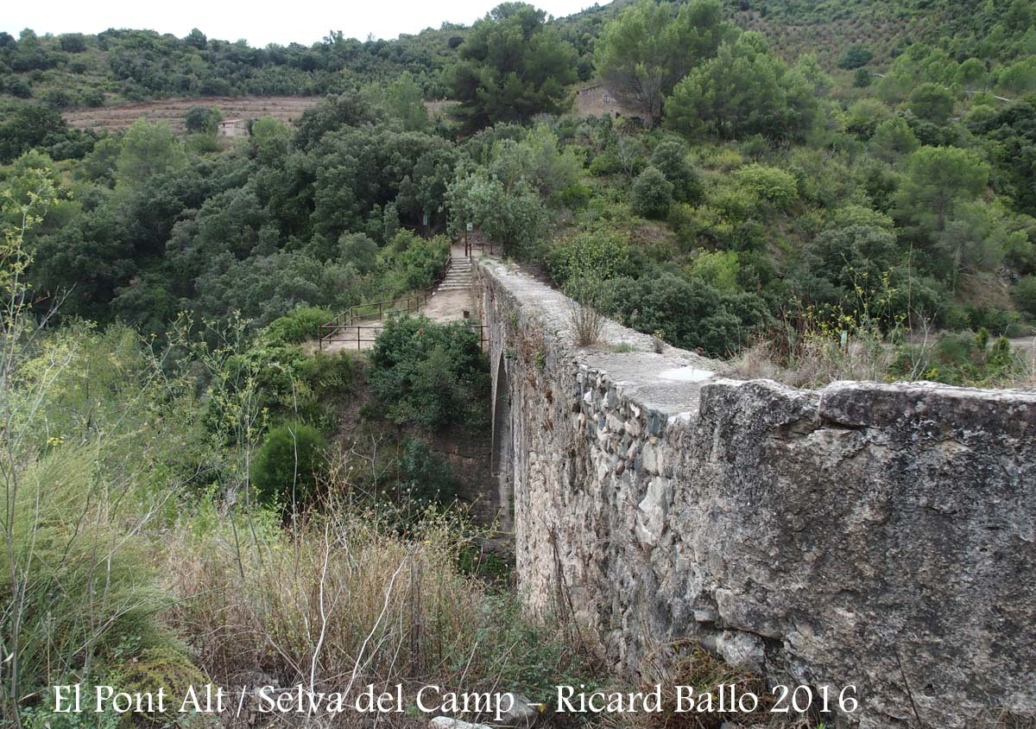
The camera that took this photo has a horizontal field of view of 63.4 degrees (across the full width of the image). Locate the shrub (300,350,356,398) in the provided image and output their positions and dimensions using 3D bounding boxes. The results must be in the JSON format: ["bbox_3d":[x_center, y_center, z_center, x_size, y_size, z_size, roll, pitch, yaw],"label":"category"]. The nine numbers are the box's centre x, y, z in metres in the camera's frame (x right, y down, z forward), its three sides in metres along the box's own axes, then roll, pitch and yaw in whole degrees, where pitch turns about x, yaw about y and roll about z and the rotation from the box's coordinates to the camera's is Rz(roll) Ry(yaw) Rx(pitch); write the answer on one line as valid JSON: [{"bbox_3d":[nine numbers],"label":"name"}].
[{"bbox_3d":[-7.951,0.379,35.000,2.380,1.980,1.900,0,8,0],"label":"shrub"}]

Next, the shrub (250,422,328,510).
[{"bbox_3d":[-8.175,3.632,30.000,2.780,3.090,2.640,0,8,0],"label":"shrub"}]

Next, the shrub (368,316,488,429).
[{"bbox_3d":[-3.661,0.333,34.000,4.830,4.460,3.870,0,8,0],"label":"shrub"}]

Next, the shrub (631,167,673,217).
[{"bbox_3d":[9.933,-12.744,62.000,3.190,3.760,3.030,0,8,0],"label":"shrub"}]

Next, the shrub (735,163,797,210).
[{"bbox_3d":[19.254,-13.762,65.000,4.960,3.680,4.210,0,8,0],"label":"shrub"}]

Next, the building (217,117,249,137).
[{"bbox_3d":[-78.199,-64.929,230.000,5.600,5.200,5.900,3,8,21],"label":"building"}]

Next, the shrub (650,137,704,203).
[{"bbox_3d":[12.667,-15.497,67.000,4.280,5.010,4.070,0,8,0],"label":"shrub"}]

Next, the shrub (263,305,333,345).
[{"bbox_3d":[-10.135,-1.805,38.500,3.330,1.870,2.500,0,8,0],"label":"shrub"}]

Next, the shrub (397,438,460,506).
[{"bbox_3d":[-3.466,4.169,32.500,2.410,2.630,2.050,0,8,0],"label":"shrub"}]

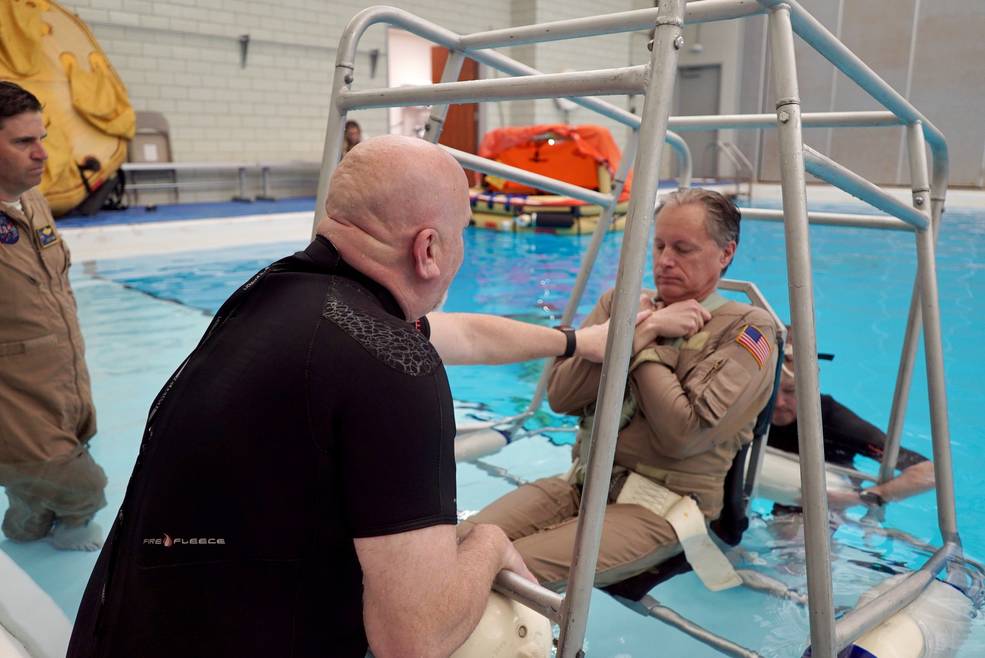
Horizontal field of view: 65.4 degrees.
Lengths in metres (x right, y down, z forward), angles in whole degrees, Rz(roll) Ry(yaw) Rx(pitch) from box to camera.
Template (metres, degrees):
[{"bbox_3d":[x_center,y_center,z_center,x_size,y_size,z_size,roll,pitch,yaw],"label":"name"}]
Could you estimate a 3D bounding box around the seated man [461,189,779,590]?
[{"bbox_3d":[0.200,0.294,1.679,0.830,1.175,0.560,-10,16,-40],"label":"seated man"}]

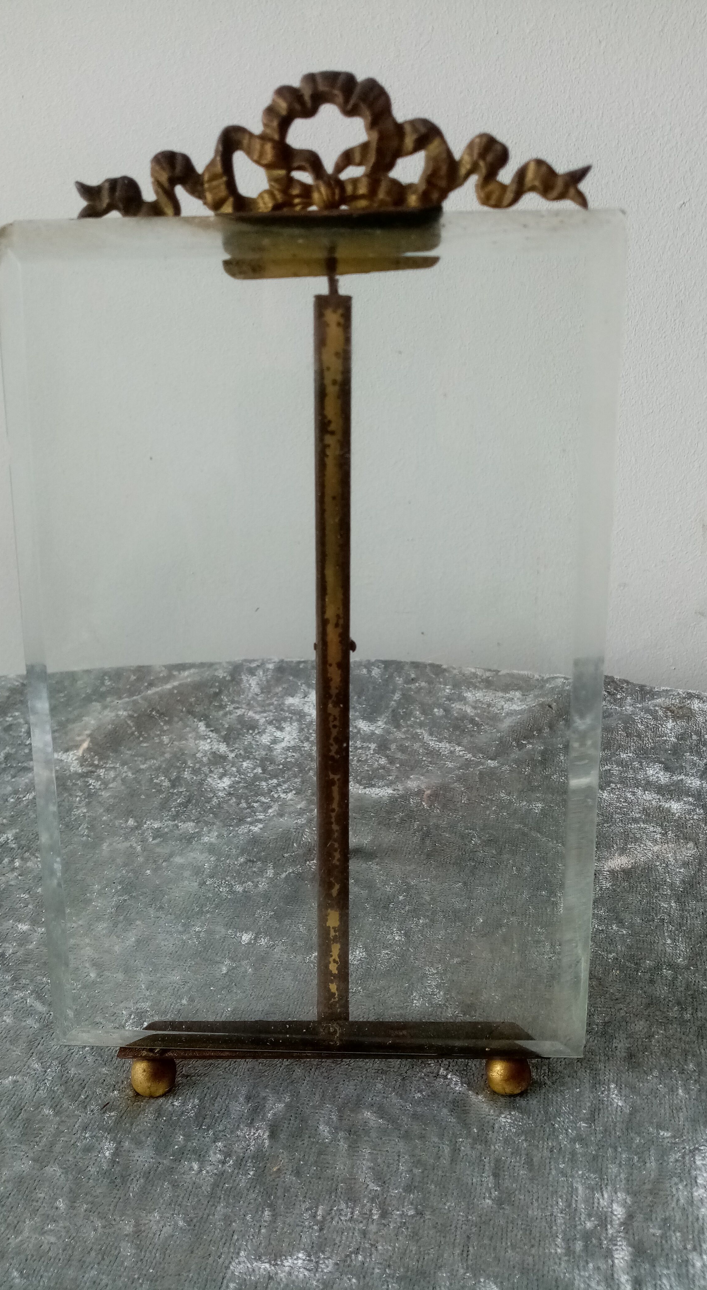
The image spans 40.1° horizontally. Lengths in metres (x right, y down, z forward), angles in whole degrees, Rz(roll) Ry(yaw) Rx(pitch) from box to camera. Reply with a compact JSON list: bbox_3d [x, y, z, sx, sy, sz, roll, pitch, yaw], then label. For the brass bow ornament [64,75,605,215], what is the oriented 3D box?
[{"bbox_3d":[-0.004,-0.091,0.175,0.094,0.024,0.006,0,12,3],"label":"brass bow ornament"}]

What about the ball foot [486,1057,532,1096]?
[{"bbox_3d":[0.035,0.096,0.216,0.010,0.010,0.010,0,27,0],"label":"ball foot"}]

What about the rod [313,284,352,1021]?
[{"bbox_3d":[-0.004,0.009,0.203,0.007,0.158,0.005,0,13,0],"label":"rod"}]

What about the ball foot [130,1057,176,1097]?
[{"bbox_3d":[-0.045,0.096,0.216,0.010,0.010,0.010,0,27,0],"label":"ball foot"}]

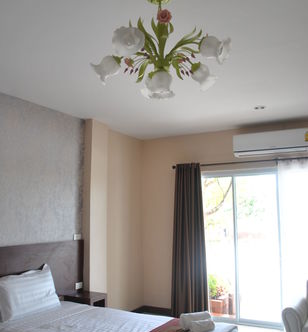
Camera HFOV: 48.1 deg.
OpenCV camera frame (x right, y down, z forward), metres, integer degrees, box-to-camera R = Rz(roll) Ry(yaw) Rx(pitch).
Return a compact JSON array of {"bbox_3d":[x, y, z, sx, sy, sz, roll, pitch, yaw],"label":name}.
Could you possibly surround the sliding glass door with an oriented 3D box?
[{"bbox_3d":[1.174,1.098,4.823,1.178,2.090,0.100,-5,-9,33],"label":"sliding glass door"}]

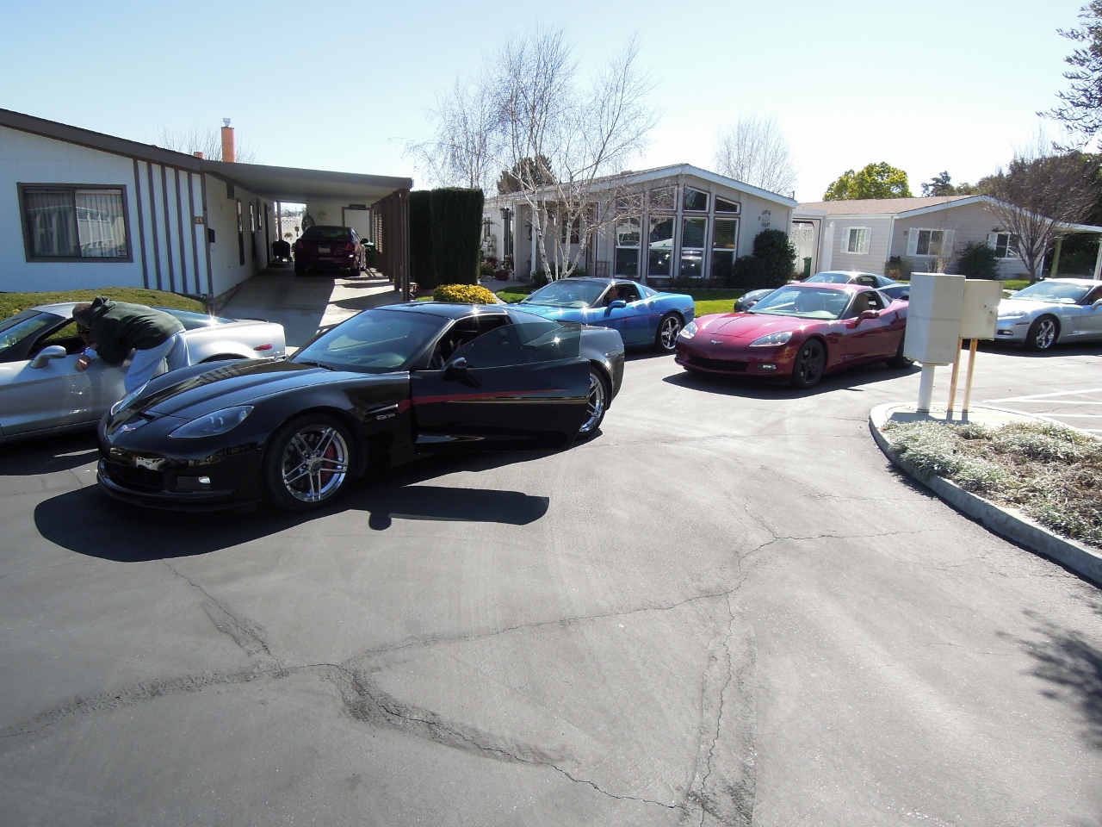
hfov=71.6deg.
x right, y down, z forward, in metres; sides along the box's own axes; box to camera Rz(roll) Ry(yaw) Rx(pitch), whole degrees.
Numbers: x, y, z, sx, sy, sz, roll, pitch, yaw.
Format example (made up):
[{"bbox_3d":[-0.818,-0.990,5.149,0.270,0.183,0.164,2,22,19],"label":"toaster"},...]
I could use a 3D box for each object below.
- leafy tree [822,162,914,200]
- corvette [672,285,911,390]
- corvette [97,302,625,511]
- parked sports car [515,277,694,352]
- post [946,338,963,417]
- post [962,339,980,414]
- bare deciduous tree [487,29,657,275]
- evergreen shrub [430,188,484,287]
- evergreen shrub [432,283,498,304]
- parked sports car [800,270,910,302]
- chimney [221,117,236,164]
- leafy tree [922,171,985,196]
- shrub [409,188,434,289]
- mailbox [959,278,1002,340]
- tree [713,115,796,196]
[{"bbox_3d":[18.096,-11.489,44.572,5.400,6.018,5.400,1,12,0],"label":"leafy tree"},{"bbox_3d":[3.674,-1.238,11.176,4.435,1.244,1.860,-10,15,-40],"label":"corvette"},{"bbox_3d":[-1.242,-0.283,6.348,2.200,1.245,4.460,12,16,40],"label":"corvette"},{"bbox_3d":[0.375,-1.551,12.207,1.900,1.245,4.440,13,17,43],"label":"parked sports car"},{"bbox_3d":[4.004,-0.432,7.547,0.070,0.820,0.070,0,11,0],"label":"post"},{"bbox_3d":[4.258,-0.410,7.753,0.065,0.785,0.065,2,12,5],"label":"post"},{"bbox_3d":[0.600,-6.710,20.883,4.565,7.073,4.337,0,11,0],"label":"bare deciduous tree"},{"bbox_3d":[-2.250,-4.177,18.236,1.315,2.304,1.249,0,11,0],"label":"evergreen shrub"},{"bbox_3d":[-1.797,-2.482,16.028,1.373,0.500,1.235,0,11,0],"label":"evergreen shrub"},{"bbox_3d":[6.273,-2.612,17.406,4.440,1.245,1.880,-4,13,-20],"label":"parked sports car"},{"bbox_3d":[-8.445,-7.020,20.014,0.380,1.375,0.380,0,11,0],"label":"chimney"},{"bbox_3d":[30.618,-14.500,58.250,4.726,7.619,4.726,0,11,0],"label":"leafy tree"},{"bbox_3d":[-3.303,-4.378,19.515,0.900,2.513,0.900,1,12,0],"label":"shrub"},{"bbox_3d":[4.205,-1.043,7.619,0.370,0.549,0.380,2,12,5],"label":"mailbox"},{"bbox_3d":[8.498,-9.291,32.768,4.000,6.536,4.000,1,12,0],"label":"tree"}]

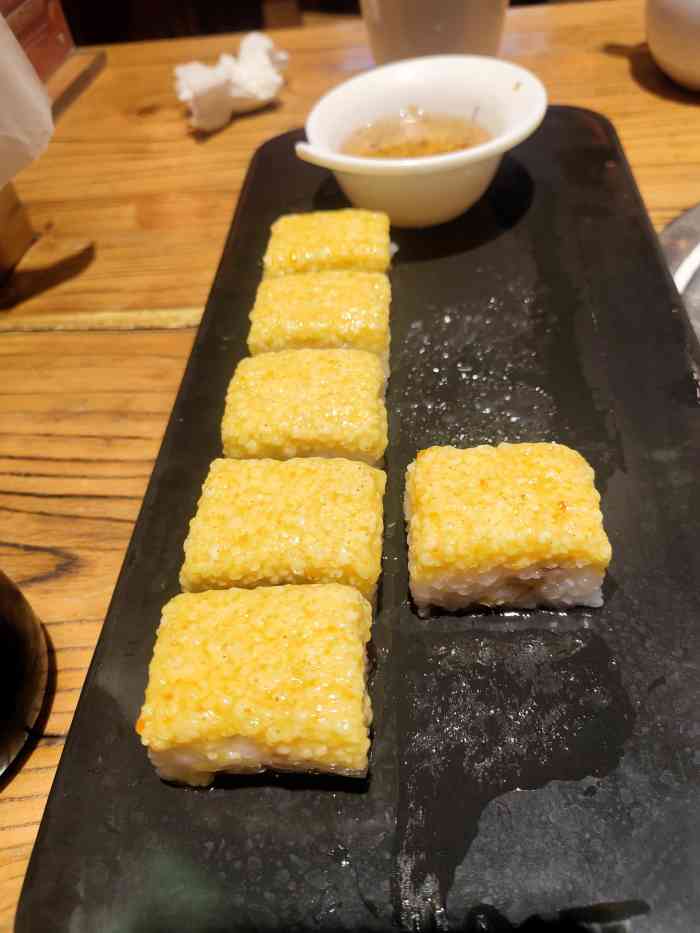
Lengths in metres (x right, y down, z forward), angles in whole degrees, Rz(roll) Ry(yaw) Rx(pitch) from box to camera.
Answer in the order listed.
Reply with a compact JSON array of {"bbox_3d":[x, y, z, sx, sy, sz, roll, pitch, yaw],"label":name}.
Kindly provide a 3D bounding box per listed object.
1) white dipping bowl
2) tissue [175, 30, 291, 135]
[{"bbox_3d":[0.027,-0.116,0.259,0.086,0.034,0.085,-1,52,8],"label":"white dipping bowl"},{"bbox_3d":[-0.058,-0.198,0.355,0.053,0.030,0.041,-1,52,8],"label":"tissue"}]

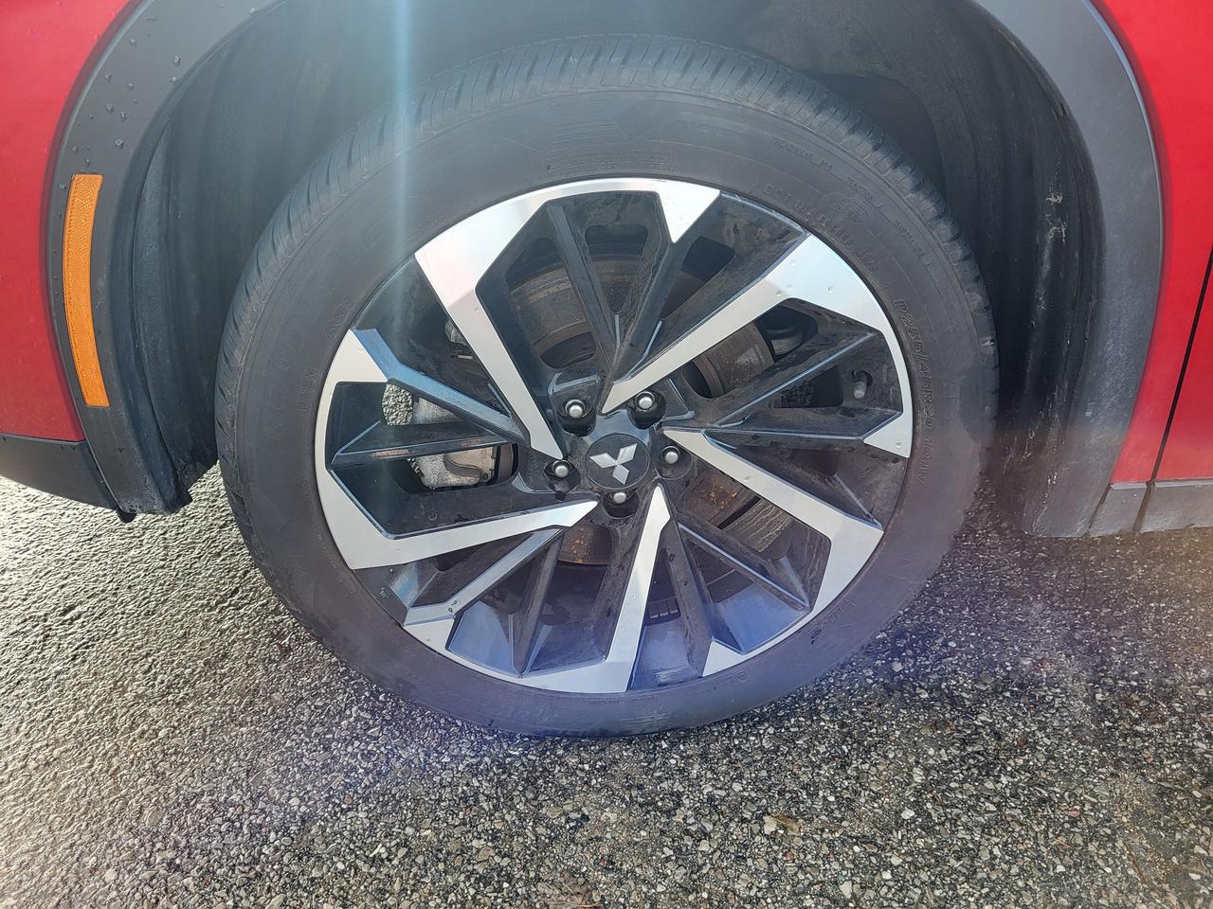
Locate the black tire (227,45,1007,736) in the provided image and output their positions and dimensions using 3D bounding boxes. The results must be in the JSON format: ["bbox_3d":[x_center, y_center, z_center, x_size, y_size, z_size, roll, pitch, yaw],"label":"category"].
[{"bbox_3d":[0.004,-0.035,0.942,0.735,0.732,0.255,-2,31,-4],"label":"black tire"}]

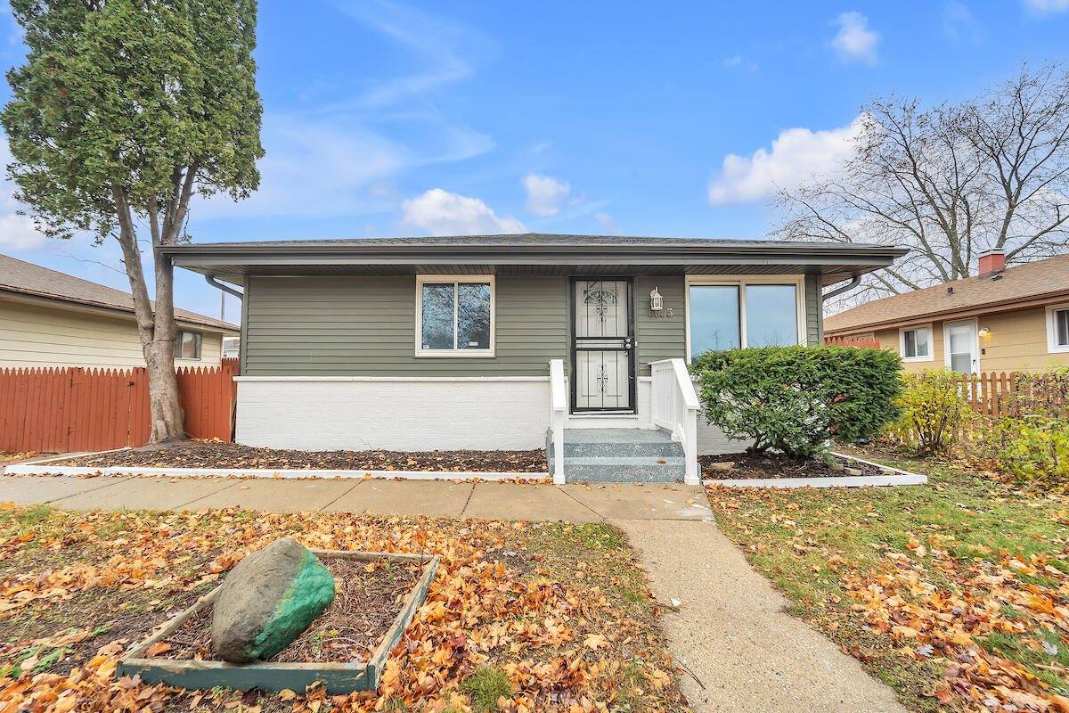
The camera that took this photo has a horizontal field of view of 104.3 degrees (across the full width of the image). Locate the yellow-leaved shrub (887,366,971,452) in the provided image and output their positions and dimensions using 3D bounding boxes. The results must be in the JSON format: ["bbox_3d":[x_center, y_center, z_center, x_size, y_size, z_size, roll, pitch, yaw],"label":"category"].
[{"bbox_3d":[5.941,0.810,6.250,1.100,1.250,1.050,0,-3,0],"label":"yellow-leaved shrub"}]

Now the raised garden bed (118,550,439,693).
[{"bbox_3d":[-1.168,1.328,2.196,1.099,0.130,0.983,0,0,2],"label":"raised garden bed"}]

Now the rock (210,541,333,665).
[{"bbox_3d":[-1.225,1.109,1.950,0.400,0.430,0.460,-1,-3,15],"label":"rock"}]

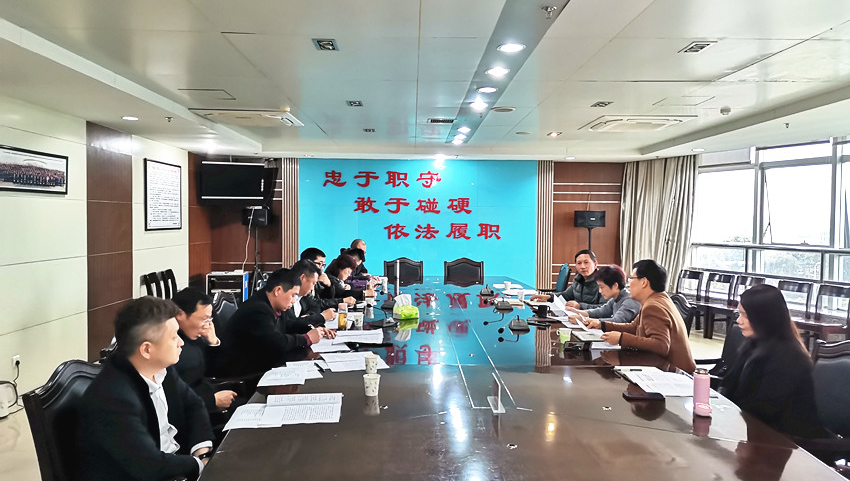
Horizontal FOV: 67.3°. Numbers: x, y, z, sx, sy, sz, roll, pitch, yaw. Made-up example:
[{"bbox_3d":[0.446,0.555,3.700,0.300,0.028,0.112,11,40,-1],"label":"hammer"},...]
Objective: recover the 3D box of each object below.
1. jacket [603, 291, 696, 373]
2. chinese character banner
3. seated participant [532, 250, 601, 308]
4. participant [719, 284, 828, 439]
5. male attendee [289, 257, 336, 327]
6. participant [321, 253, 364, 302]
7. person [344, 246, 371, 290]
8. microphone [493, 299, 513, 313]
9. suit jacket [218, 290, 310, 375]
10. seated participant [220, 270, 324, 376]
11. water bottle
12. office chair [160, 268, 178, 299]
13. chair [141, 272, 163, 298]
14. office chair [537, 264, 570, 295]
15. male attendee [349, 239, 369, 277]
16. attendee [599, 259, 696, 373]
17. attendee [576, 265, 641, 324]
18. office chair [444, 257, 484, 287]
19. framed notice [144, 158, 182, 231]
[{"bbox_3d":[1.336,0.604,3.847,0.580,0.640,0.540,0,2,10],"label":"jacket"},{"bbox_3d":[-0.109,-0.187,10.120,3.790,2.200,0.050,0,2,-1],"label":"chinese character banner"},{"bbox_3d":[1.351,0.712,5.760,0.700,1.250,0.650,-2,3,-43],"label":"seated participant"},{"bbox_3d":[1.484,0.811,2.855,0.680,1.230,0.500,0,2,7],"label":"participant"},{"bbox_3d":[-0.931,0.753,4.634,0.800,1.225,0.540,1,2,7],"label":"male attendee"},{"bbox_3d":[-0.876,0.724,5.995,0.780,1.188,0.540,1,2,7],"label":"participant"},{"bbox_3d":[-0.885,0.689,6.700,0.720,1.220,0.520,0,2,-1],"label":"person"},{"bbox_3d":[0.649,0.539,5.353,0.160,0.100,0.140,0,2,-1],"label":"microphone"},{"bbox_3d":[-0.957,0.618,3.900,0.570,0.620,0.530,0,2,-1],"label":"suit jacket"},{"bbox_3d":[-0.917,0.782,3.900,0.700,1.230,0.530,0,2,-1],"label":"seated participant"},{"bbox_3d":[1.113,0.601,2.560,0.067,0.170,0.068,0,2,-1],"label":"water bottle"},{"bbox_3d":[-2.867,0.801,7.633,0.500,0.880,0.450,0,2,-1],"label":"office chair"},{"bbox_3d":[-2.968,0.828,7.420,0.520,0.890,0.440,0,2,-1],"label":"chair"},{"bbox_3d":[1.517,0.785,8.008,0.600,0.960,0.600,0,2,-1],"label":"office chair"},{"bbox_3d":[-0.823,0.629,7.514,0.780,1.270,0.540,1,2,11],"label":"male attendee"},{"bbox_3d":[1.336,0.754,3.851,0.680,1.280,0.540,0,2,10],"label":"attendee"},{"bbox_3d":[1.387,0.773,4.854,0.640,1.180,0.500,0,2,6],"label":"attendee"},{"bbox_3d":[0.556,0.743,8.724,0.580,0.980,0.620,0,2,-1],"label":"office chair"},{"bbox_3d":[-3.290,-0.561,8.120,0.030,0.850,1.160,0,2,-1],"label":"framed notice"}]

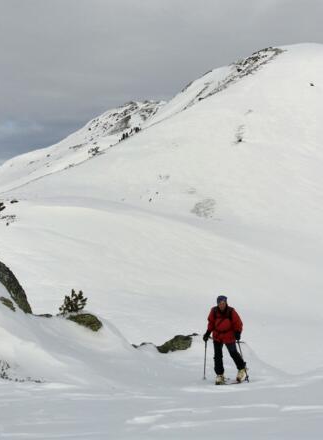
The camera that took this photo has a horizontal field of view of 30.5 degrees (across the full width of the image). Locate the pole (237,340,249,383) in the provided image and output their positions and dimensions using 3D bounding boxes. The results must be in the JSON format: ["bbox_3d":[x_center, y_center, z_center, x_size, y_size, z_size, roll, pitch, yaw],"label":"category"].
[{"bbox_3d":[1.619,2.792,11.725,0.070,0.919,0.070,-13,9,6],"label":"pole"}]

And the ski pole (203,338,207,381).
[{"bbox_3d":[0.871,2.739,11.725,0.060,0.897,0.060,2,10,6],"label":"ski pole"}]

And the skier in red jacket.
[{"bbox_3d":[1.242,2.368,11.700,0.840,1.740,0.600,0,0,11],"label":"skier in red jacket"}]

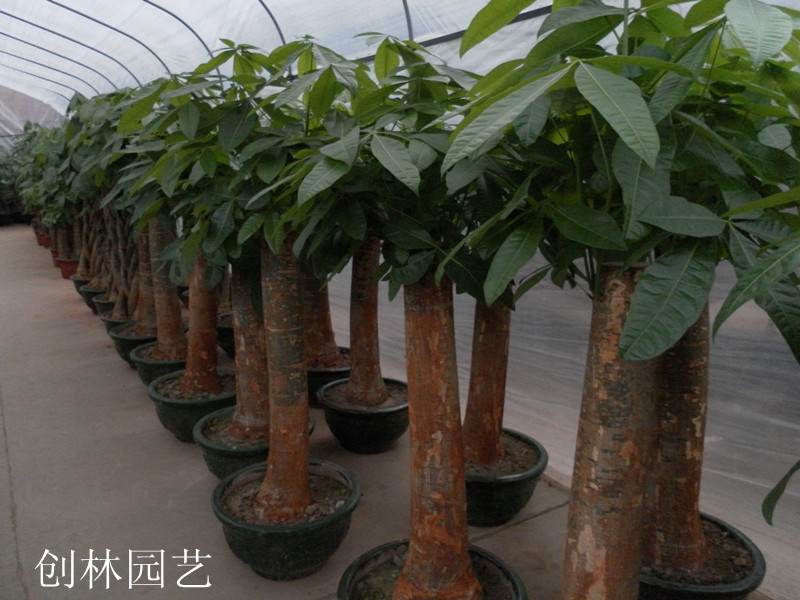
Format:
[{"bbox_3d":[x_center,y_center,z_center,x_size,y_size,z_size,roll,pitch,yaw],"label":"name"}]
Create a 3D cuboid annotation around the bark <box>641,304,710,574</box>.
[{"bbox_3d":[0.730,0.331,1.672,0.168,0.744,0.168,2,10,0],"label":"bark"}]

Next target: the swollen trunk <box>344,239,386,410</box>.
[{"bbox_3d":[-0.145,0.088,2.786,0.168,0.765,0.168,2,10,0],"label":"swollen trunk"}]

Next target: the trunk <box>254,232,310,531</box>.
[{"bbox_3d":[-0.340,0.219,1.868,0.161,0.817,0.161,2,10,0],"label":"trunk"}]

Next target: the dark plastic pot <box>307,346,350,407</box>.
[{"bbox_3d":[-0.409,0.418,3.402,0.430,0.240,0.430,2,10,0],"label":"dark plastic pot"}]

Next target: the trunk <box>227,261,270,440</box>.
[{"bbox_3d":[-0.536,0.140,2.316,0.173,0.761,0.173,1,11,0],"label":"trunk"}]

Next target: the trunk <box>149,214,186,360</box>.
[{"bbox_3d":[-1.160,-0.068,3.256,0.189,0.766,0.189,1,11,0],"label":"trunk"}]

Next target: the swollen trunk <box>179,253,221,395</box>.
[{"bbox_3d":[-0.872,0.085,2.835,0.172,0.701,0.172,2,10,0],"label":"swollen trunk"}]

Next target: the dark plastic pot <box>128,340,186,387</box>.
[{"bbox_3d":[-1.157,0.375,3.339,0.420,0.223,0.420,1,11,0],"label":"dark plastic pot"}]

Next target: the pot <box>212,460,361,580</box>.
[{"bbox_3d":[-0.338,0.681,1.951,0.434,0.240,0.434,2,10,0],"label":"pot"}]

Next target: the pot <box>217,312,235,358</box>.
[{"bbox_3d":[-0.988,0.234,4.106,0.420,0.223,0.420,1,11,0],"label":"pot"}]

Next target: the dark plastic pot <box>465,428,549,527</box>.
[{"bbox_3d":[0.299,0.643,2.294,0.430,0.240,0.430,2,10,0],"label":"dark plastic pot"}]

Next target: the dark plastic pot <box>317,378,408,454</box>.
[{"bbox_3d":[-0.166,0.524,2.864,0.413,0.240,0.413,2,10,0],"label":"dark plastic pot"}]

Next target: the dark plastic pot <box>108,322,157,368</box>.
[{"bbox_3d":[-1.466,0.283,3.793,0.420,0.223,0.420,1,11,0],"label":"dark plastic pot"}]

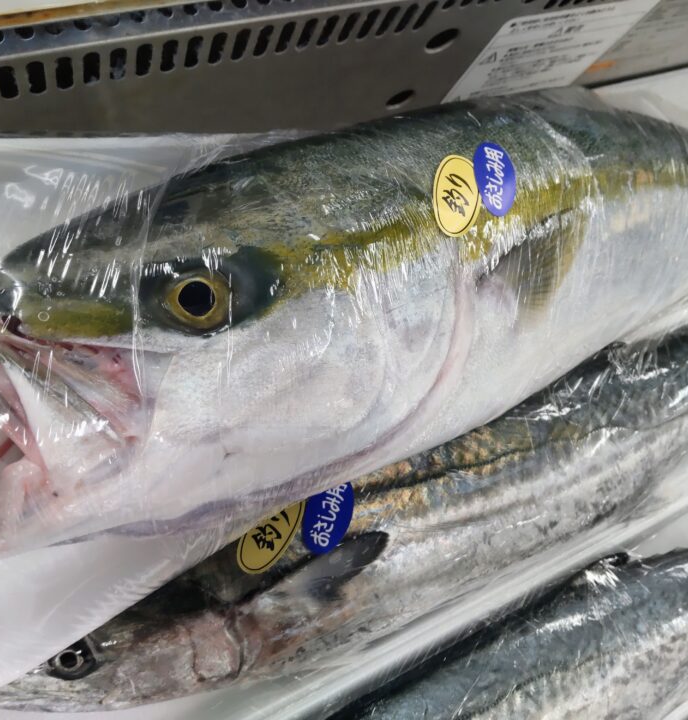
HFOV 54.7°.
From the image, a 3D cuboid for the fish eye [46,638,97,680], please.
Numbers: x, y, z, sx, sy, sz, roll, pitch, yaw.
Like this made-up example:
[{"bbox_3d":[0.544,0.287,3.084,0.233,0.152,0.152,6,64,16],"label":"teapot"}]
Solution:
[{"bbox_3d":[-0.115,0.125,0.280,0.018,0.008,0.015,-21,89,-9],"label":"fish eye"}]

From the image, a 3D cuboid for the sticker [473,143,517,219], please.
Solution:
[{"bbox_3d":[0.069,-0.083,0.304,0.024,0.003,0.040,11,69,-21],"label":"sticker"}]

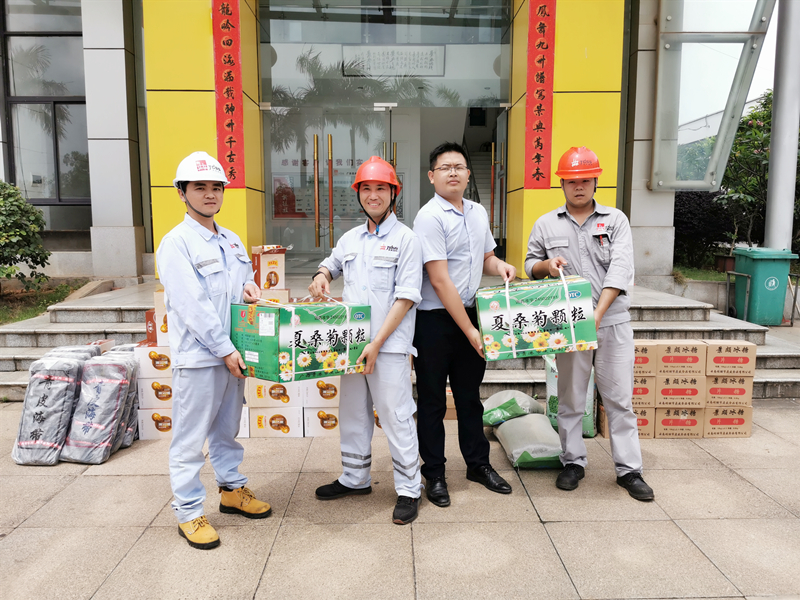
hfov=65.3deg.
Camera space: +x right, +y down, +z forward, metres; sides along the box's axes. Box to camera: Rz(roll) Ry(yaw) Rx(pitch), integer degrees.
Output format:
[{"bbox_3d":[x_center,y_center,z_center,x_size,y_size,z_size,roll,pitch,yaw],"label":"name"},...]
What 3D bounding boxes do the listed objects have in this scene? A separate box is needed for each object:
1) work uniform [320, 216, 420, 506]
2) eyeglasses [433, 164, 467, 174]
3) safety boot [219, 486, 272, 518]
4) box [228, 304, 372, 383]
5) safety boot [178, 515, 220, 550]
[{"bbox_3d":[-0.123,0.278,2.952,0.470,1.380,0.380,3,8,27],"label":"work uniform"},{"bbox_3d":[0.237,-0.615,2.966,0.145,0.042,0.135,-1,7,-9],"label":"eyeglasses"},{"bbox_3d":[-0.723,0.950,2.969,0.272,0.135,0.105,3,7,24],"label":"safety boot"},{"bbox_3d":[-0.414,0.167,2.650,0.340,0.284,0.472,2,2,43],"label":"box"},{"bbox_3d":[-0.885,0.971,2.720,0.110,0.132,0.285,-6,9,-40],"label":"safety boot"}]

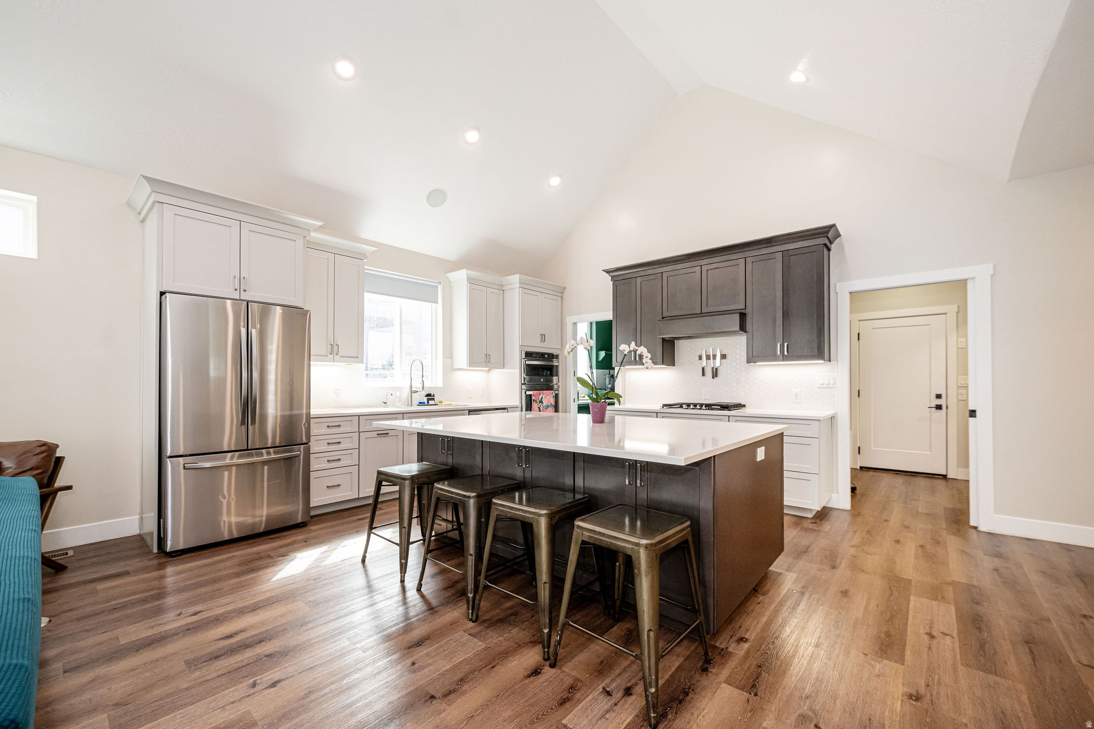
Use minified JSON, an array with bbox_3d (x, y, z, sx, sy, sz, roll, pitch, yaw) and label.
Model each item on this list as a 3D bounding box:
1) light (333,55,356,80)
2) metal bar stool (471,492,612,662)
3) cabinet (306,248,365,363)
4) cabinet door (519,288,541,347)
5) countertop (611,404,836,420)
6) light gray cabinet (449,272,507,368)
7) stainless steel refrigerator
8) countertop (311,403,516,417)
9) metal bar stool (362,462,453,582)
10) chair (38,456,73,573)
[{"bbox_3d":[-1.638,-2.406,3.444,0.170,0.030,0.170,2,-40,-49],"label":"light"},{"bbox_3d":[-0.032,0.993,2.180,0.475,0.608,0.475,-2,-3,41],"label":"metal bar stool"},{"bbox_3d":[-2.258,-0.557,4.337,0.350,1.090,0.620,-2,-3,41],"label":"cabinet"},{"bbox_3d":[-0.217,-0.613,5.682,0.025,0.749,0.395,-2,-2,42],"label":"cabinet door"},{"bbox_3d":[1.672,0.491,4.506,2.260,0.033,0.648,-2,-2,42],"label":"countertop"},{"bbox_3d":[-0.893,-0.542,5.528,0.410,1.187,0.695,-2,-2,42],"label":"light gray cabinet"},{"bbox_3d":[-2.512,0.432,3.423,0.755,1.785,0.902,-2,-2,42],"label":"stainless steel refrigerator"},{"bbox_3d":[-1.409,0.491,4.772,0.645,0.032,2.510,-2,-2,42],"label":"countertop"},{"bbox_3d":[-0.891,1.020,2.883,0.475,0.608,0.475,-2,-3,37],"label":"metal bar stool"},{"bbox_3d":[-3.471,0.927,2.468,0.660,0.780,0.750,0,-2,9],"label":"chair"}]

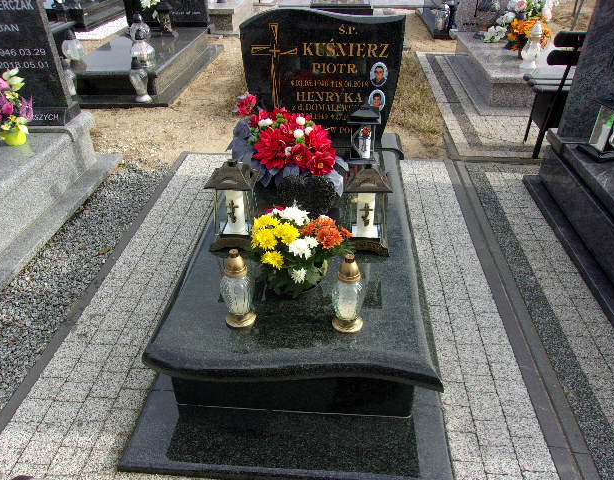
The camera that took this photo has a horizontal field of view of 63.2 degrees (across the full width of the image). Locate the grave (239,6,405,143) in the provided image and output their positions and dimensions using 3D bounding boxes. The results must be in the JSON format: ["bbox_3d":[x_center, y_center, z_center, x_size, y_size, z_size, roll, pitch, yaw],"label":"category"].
[{"bbox_3d":[0.073,-0.806,2.509,0.774,0.669,0.102,2,34,4],"label":"grave"}]

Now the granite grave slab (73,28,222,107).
[{"bbox_3d":[-1.606,-1.860,5.105,1.070,0.250,2.200,2,34,4],"label":"granite grave slab"}]

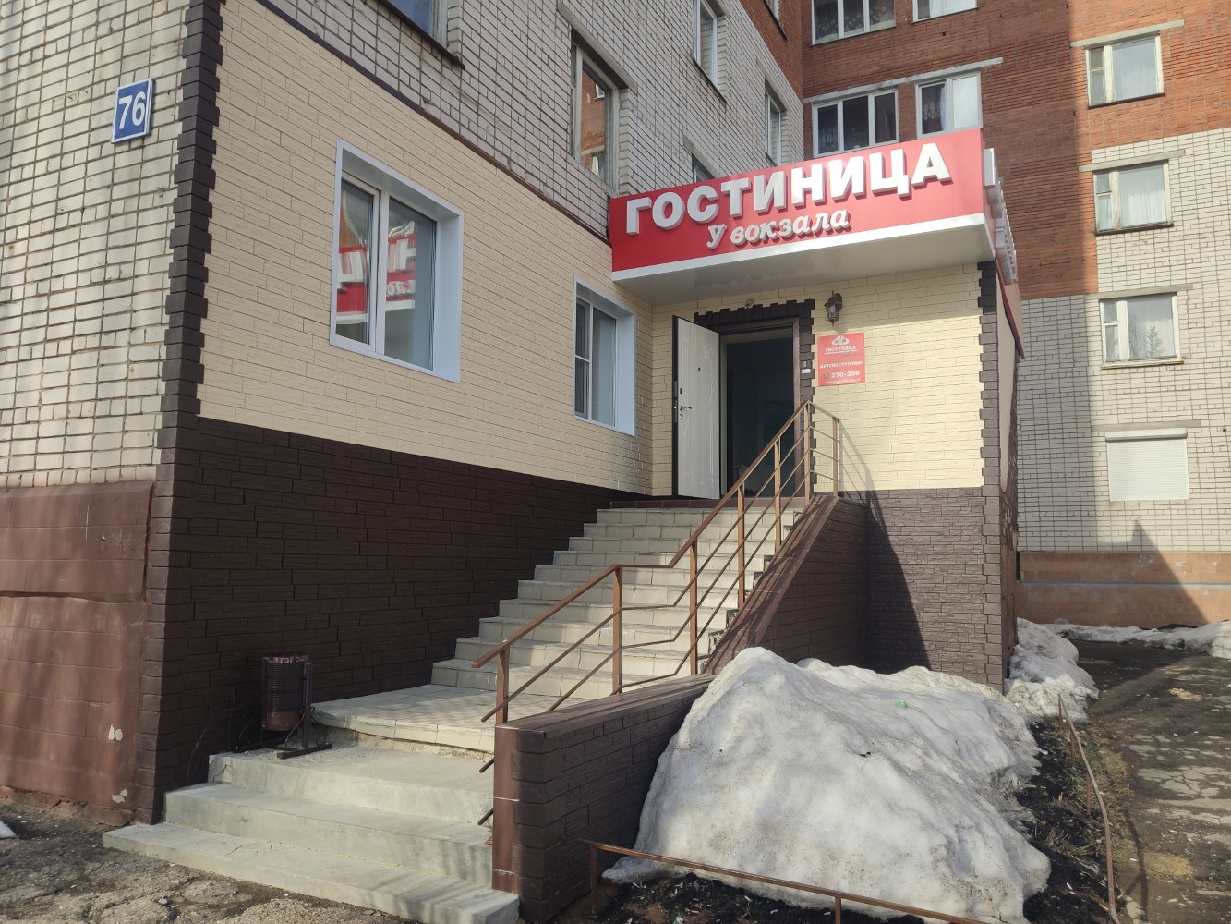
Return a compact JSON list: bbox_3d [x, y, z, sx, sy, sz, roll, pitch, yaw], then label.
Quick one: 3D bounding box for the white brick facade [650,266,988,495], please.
[{"bbox_3d":[2.111,-0.804,10.195,3.650,2.295,0.200,-3,-7,26],"label":"white brick facade"}]

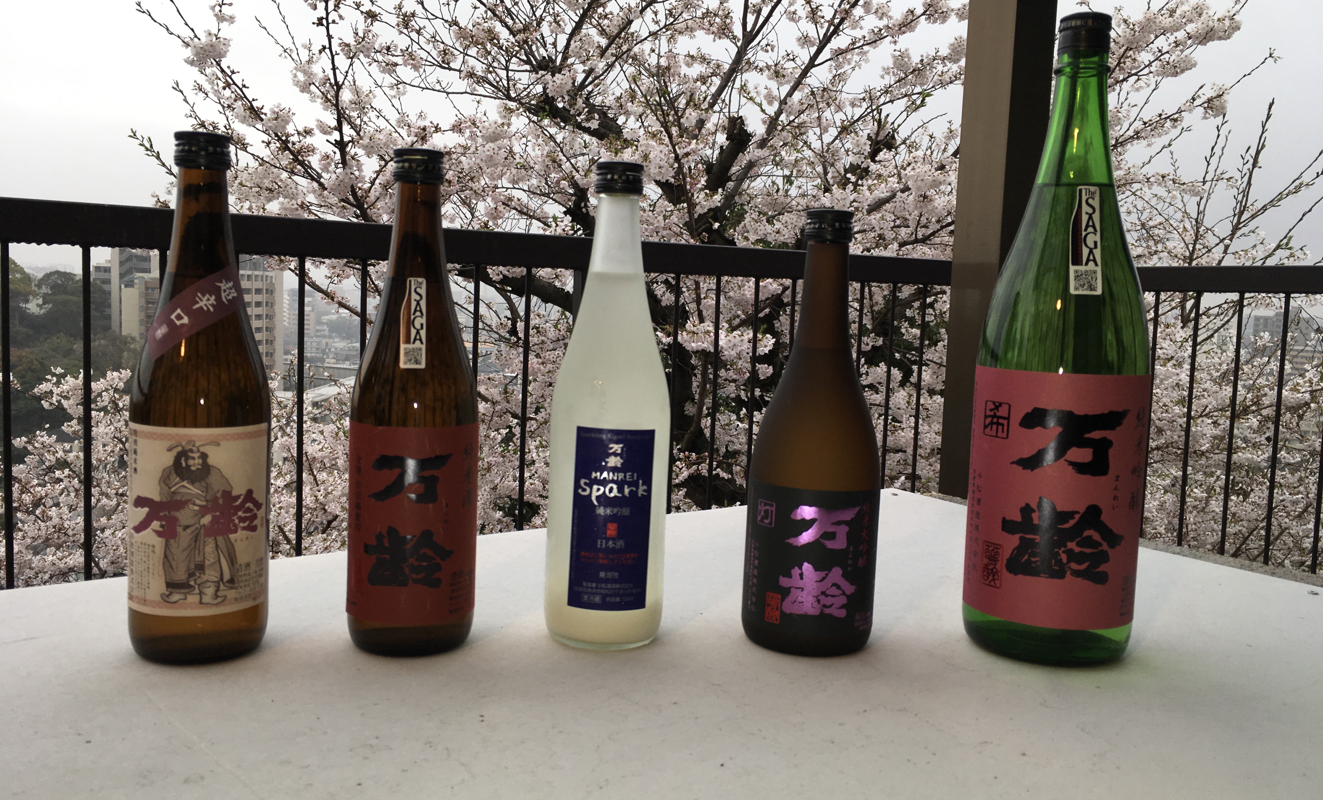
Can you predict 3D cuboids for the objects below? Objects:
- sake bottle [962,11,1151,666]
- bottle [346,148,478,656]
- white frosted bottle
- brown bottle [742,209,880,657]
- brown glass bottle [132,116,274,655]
[{"bbox_3d":[0.260,-0.039,0.715,0.106,0.404,0.106,3,5,14],"label":"sake bottle"},{"bbox_3d":[-0.150,0.000,0.675,0.077,0.299,0.077,1,5,-14],"label":"bottle"},{"bbox_3d":[-0.032,0.002,0.704,0.077,0.300,0.077,2,5,-4],"label":"white frosted bottle"},{"bbox_3d":[0.100,0.019,0.712,0.084,0.276,0.084,2,5,0],"label":"brown bottle"},{"bbox_3d":[-0.268,-0.002,0.647,0.077,0.300,0.077,1,5,-20],"label":"brown glass bottle"}]

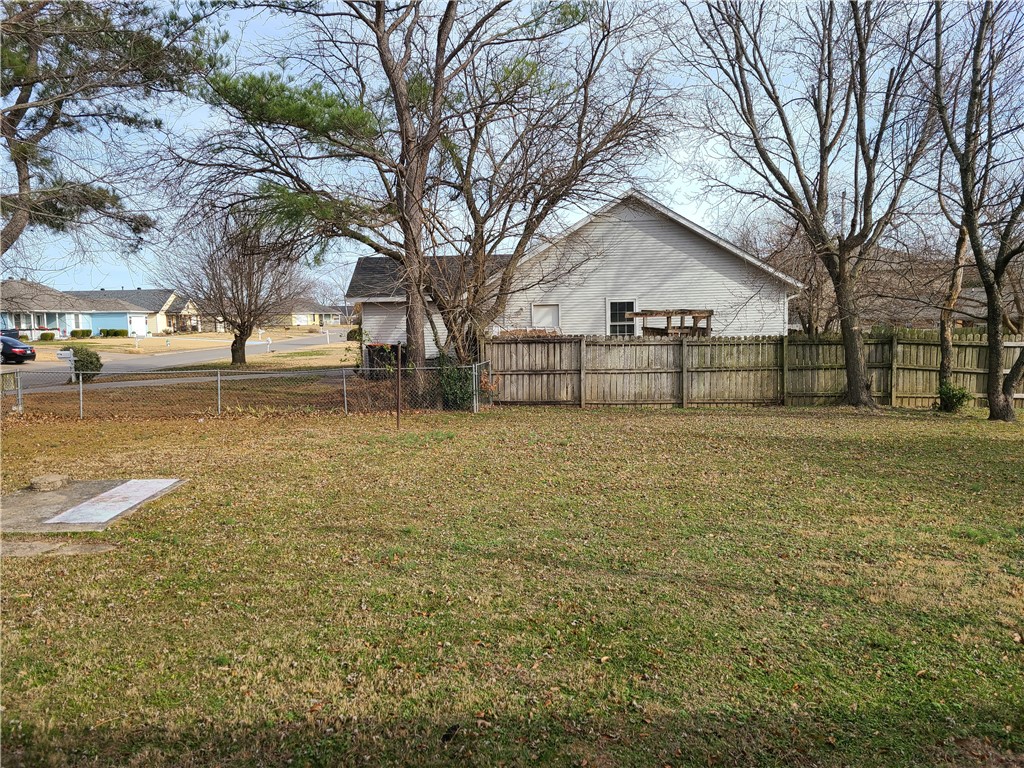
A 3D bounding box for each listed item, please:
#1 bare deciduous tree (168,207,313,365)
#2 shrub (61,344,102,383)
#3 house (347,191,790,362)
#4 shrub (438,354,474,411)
[{"bbox_3d":[-13.037,-4.546,37.045,6.800,7.350,6.600,-1,5,0],"label":"bare deciduous tree"},{"bbox_3d":[-16.611,-0.825,29.741,1.600,1.390,1.600,-1,5,0],"label":"shrub"},{"bbox_3d":[2.267,-4.351,34.452,16.700,6.250,13.000,-1,5,0],"label":"house"},{"bbox_3d":[-1.322,-0.059,18.390,0.860,1.280,0.850,-1,5,0],"label":"shrub"}]

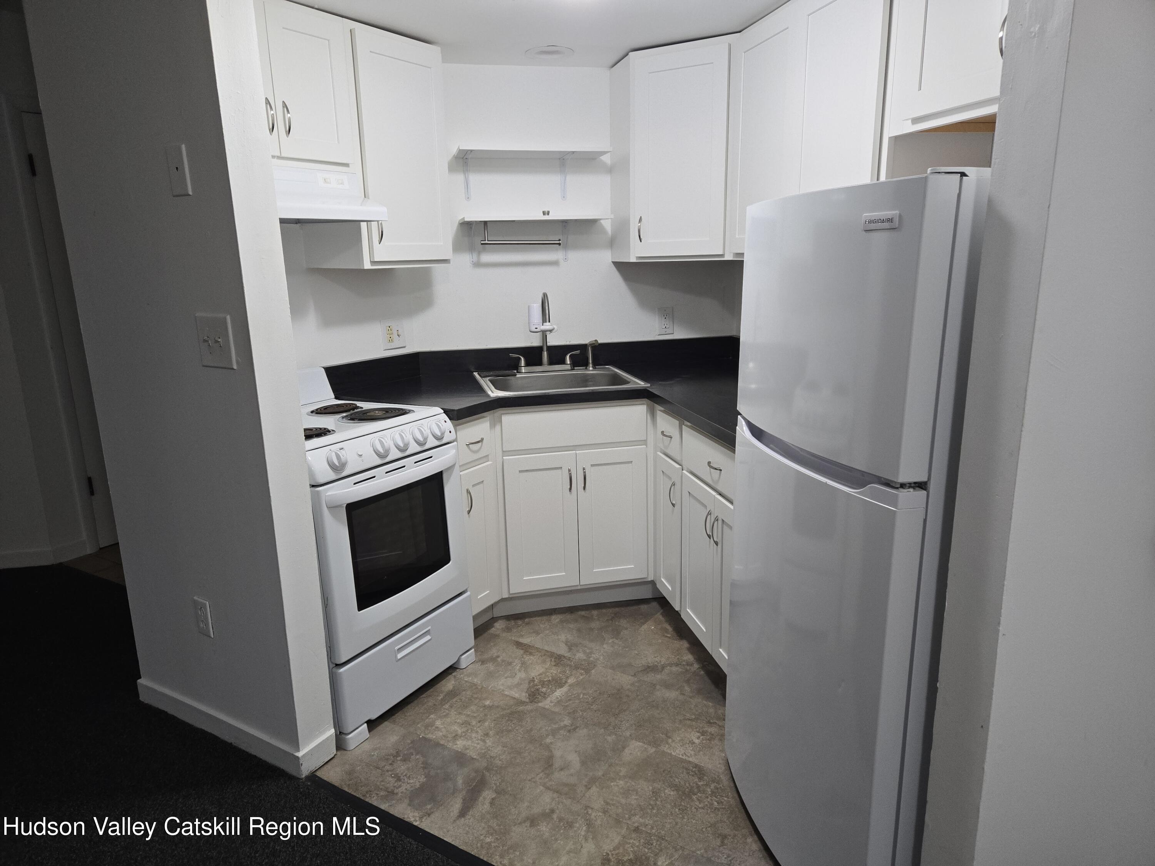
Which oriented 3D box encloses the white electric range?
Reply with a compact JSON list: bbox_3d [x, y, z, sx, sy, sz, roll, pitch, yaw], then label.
[{"bbox_3d":[-0.826,0.353,2.567,0.705,1.025,0.615,7,16,31],"label":"white electric range"}]

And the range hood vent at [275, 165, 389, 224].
[{"bbox_3d":[-0.973,-0.740,2.388,0.440,0.160,0.615,7,16,31],"label":"range hood vent"}]

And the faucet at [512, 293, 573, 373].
[{"bbox_3d":[-0.130,-0.419,3.224,0.290,0.340,0.200,-4,14,-13],"label":"faucet"}]

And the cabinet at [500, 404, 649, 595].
[{"bbox_3d":[-0.070,0.190,3.244,0.570,0.756,0.610,-4,14,-12],"label":"cabinet"}]

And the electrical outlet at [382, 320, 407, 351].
[{"bbox_3d":[-0.752,-0.406,3.146,0.018,0.116,0.119,7,15,31],"label":"electrical outlet"}]

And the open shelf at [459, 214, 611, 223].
[{"bbox_3d":[-0.173,-0.896,3.218,0.615,0.019,0.250,-4,14,-12],"label":"open shelf"}]

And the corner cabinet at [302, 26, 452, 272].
[{"bbox_3d":[-0.731,-0.997,2.778,0.313,0.779,0.444,7,15,31],"label":"corner cabinet"}]

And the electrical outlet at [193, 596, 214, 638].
[{"bbox_3d":[-1.092,0.539,2.241,0.070,0.114,0.014,7,15,31],"label":"electrical outlet"}]

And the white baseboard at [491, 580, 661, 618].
[{"bbox_3d":[0.002,0.665,3.155,0.698,0.110,0.023,-4,14,-12],"label":"white baseboard"}]

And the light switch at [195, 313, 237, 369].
[{"bbox_3d":[-0.914,-0.231,1.933,0.135,0.132,0.020,7,15,31],"label":"light switch"}]

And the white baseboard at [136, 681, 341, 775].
[{"bbox_3d":[-1.076,0.875,2.383,0.801,0.072,0.122,7,15,31],"label":"white baseboard"}]

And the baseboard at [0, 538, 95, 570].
[{"bbox_3d":[-2.600,0.589,3.752,0.396,0.090,0.104,-8,15,-27],"label":"baseboard"}]

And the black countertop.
[{"bbox_3d":[0.027,-0.151,2.686,1.819,0.145,1.550,-4,14,-13],"label":"black countertop"}]

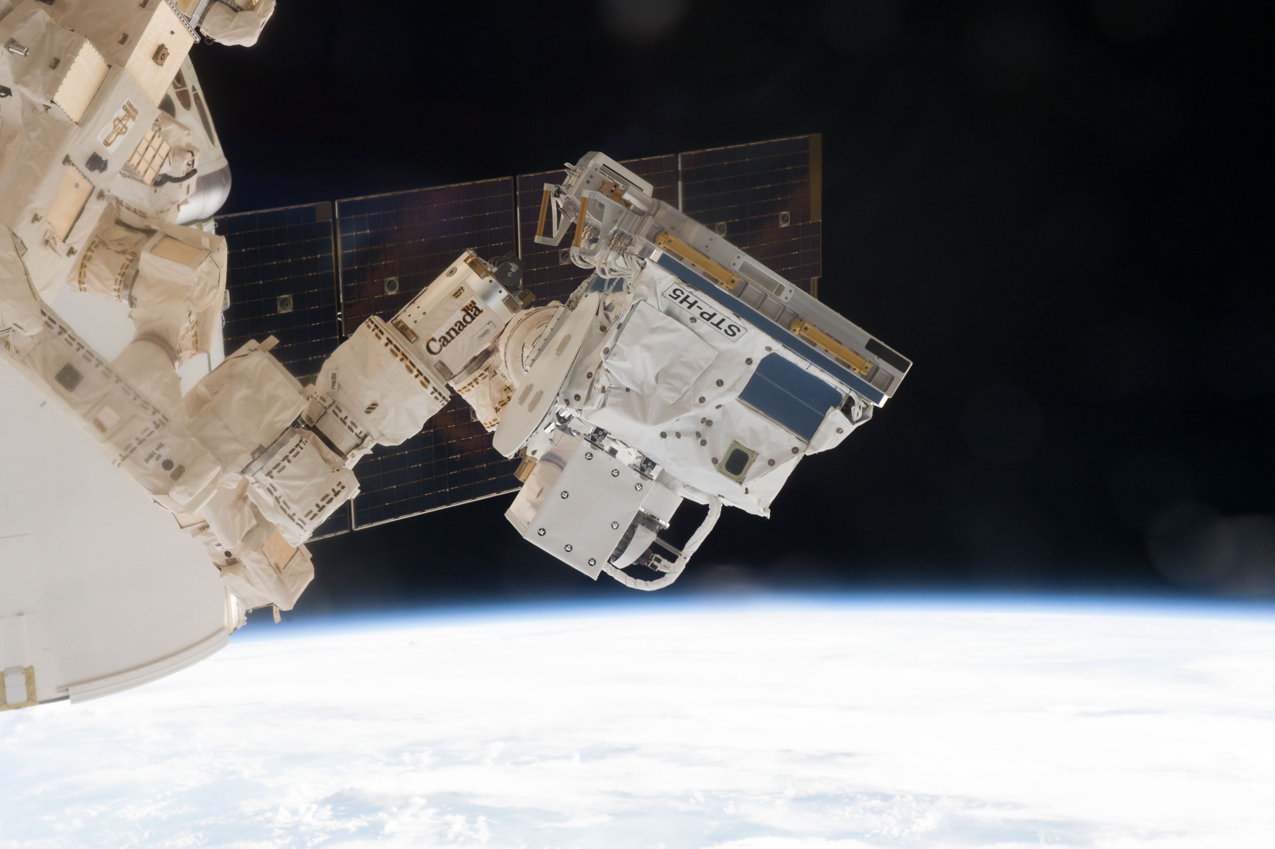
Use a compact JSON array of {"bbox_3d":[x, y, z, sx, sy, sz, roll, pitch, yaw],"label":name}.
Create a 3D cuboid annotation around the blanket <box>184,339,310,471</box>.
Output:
[{"bbox_3d":[-1.364,-0.071,8.150,0.350,0.320,0.350,-38,0,0],"label":"blanket"}]

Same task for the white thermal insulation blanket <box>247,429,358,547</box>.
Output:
[{"bbox_3d":[-1.162,0.219,8.100,0.300,0.310,0.320,-38,0,0],"label":"white thermal insulation blanket"}]

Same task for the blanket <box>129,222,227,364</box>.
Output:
[{"bbox_3d":[-1.669,-0.480,8.500,0.340,0.500,0.360,7,0,0],"label":"blanket"}]

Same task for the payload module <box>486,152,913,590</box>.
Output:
[{"bbox_3d":[0.026,-0.099,7.960,1.130,1.170,1.150,32,0,-14],"label":"payload module"}]

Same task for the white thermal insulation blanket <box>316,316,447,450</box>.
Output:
[{"bbox_3d":[-0.872,-0.138,8.000,0.330,0.385,0.380,-44,0,0],"label":"white thermal insulation blanket"}]

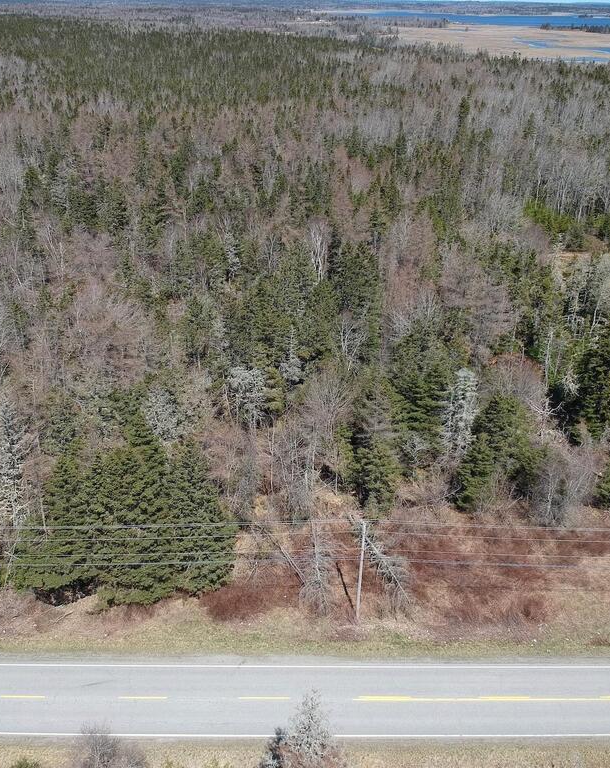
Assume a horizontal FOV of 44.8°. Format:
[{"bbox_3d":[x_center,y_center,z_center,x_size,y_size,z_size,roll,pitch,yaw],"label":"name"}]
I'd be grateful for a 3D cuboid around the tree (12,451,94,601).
[{"bbox_3d":[-22.575,11.656,65.995,8.670,13.580,8.670,0,28,0],"label":"tree"}]

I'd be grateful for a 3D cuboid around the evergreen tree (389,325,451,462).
[{"bbox_3d":[13.371,1.331,82.511,8.050,16.820,8.050,0,28,0],"label":"evergreen tree"}]

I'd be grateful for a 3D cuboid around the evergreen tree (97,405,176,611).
[{"bbox_3d":[-15.420,10.060,65.360,6.940,17.870,6.740,1,27,0],"label":"evergreen tree"}]

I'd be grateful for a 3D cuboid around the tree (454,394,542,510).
[{"bbox_3d":[20.971,6.294,78.576,9.500,11.800,9.500,0,28,0],"label":"tree"}]

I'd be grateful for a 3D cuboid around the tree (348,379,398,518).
[{"bbox_3d":[7.430,6.020,77.310,5.310,14.710,5.110,1,27,0],"label":"tree"}]

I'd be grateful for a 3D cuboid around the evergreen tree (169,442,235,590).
[{"bbox_3d":[-9.318,11.274,65.621,6.920,14.750,6.920,0,28,0],"label":"evergreen tree"}]

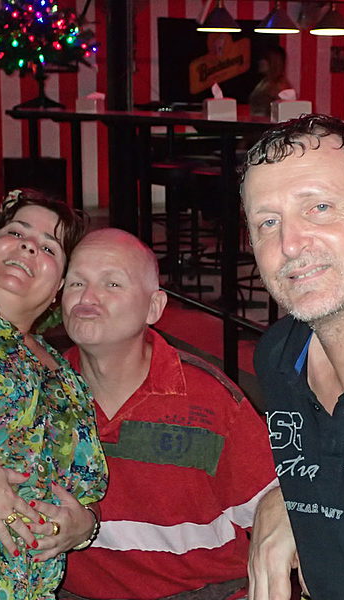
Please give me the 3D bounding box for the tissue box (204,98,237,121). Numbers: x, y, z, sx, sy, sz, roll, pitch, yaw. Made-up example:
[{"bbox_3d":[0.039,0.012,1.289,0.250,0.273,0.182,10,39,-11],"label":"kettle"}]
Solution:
[{"bbox_3d":[0.197,-0.774,4.330,0.117,0.085,0.115,-2,11,-5],"label":"tissue box"}]

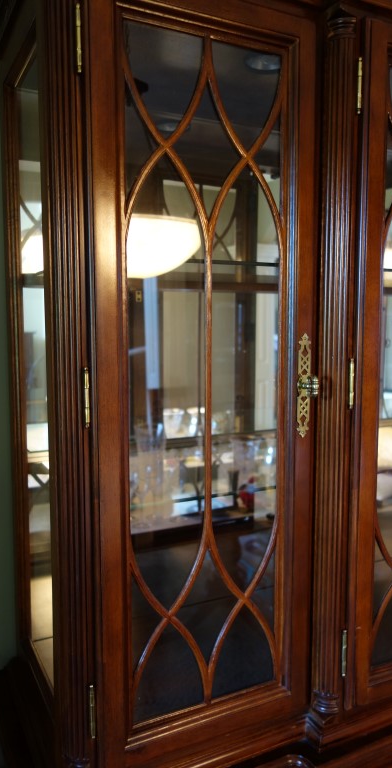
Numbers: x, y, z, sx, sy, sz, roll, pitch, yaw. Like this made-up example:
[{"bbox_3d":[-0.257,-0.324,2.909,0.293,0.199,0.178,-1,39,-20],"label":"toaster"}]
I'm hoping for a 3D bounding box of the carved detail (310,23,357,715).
[{"bbox_3d":[0.203,0.010,0.890,0.045,1.055,0.045,-3,7,-26],"label":"carved detail"}]

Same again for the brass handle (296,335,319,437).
[{"bbox_3d":[0.170,0.004,0.891,0.030,0.157,0.027,-3,7,-26],"label":"brass handle"}]

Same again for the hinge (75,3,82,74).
[{"bbox_3d":[-0.138,-0.409,0.708,0.008,0.077,0.008,-3,7,-26],"label":"hinge"}]

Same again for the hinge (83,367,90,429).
[{"bbox_3d":[-0.138,0.017,0.753,0.008,0.077,0.008,-3,7,-26],"label":"hinge"}]

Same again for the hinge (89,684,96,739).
[{"bbox_3d":[-0.138,0.439,0.798,0.008,0.077,0.008,-3,7,-26],"label":"hinge"}]

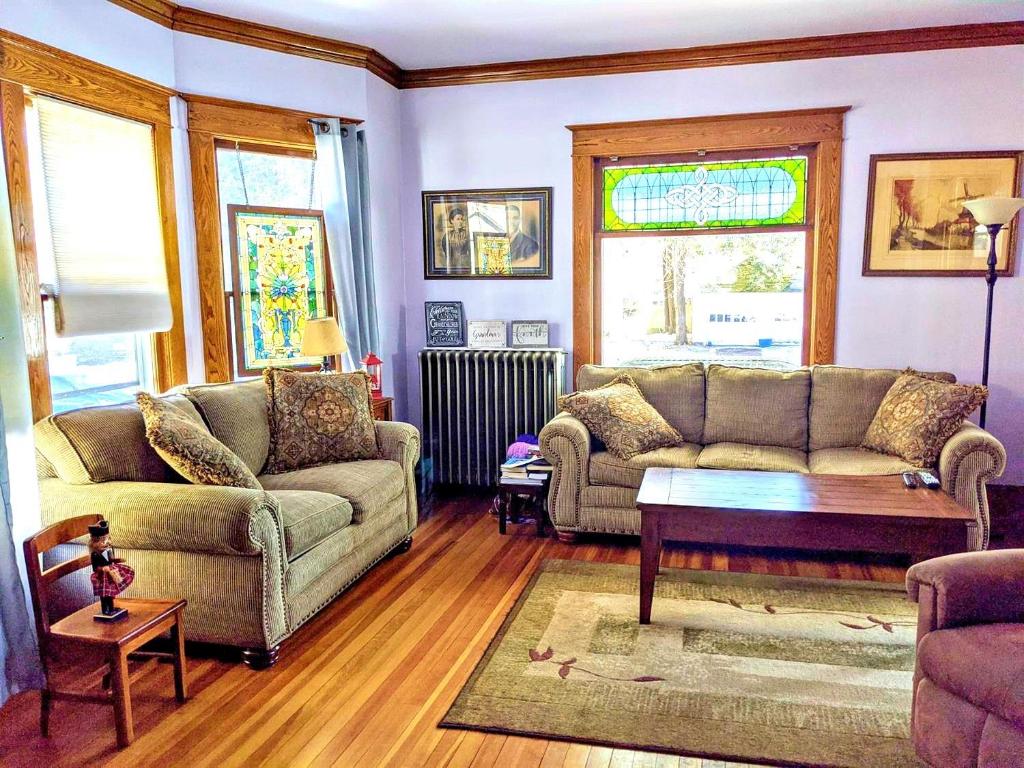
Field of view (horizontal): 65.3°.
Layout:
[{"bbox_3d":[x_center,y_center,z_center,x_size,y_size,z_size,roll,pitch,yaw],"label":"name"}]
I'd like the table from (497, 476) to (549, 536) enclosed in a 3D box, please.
[{"bbox_3d":[0.101,0.670,4.520,0.290,0.310,0.310,2,8,16],"label":"table"}]

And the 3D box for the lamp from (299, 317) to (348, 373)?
[{"bbox_3d":[-1.047,-0.146,4.501,0.250,0.440,0.250,1,8,15],"label":"lamp"}]

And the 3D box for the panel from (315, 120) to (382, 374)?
[{"bbox_3d":[-0.929,-0.348,4.673,0.360,2.270,0.130,-8,11,-43],"label":"panel"}]

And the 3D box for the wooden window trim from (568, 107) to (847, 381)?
[{"bbox_3d":[1.135,-0.740,4.819,1.630,1.680,0.110,1,8,15],"label":"wooden window trim"}]

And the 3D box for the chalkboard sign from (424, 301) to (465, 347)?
[{"bbox_3d":[-0.432,-0.385,5.184,0.255,0.293,0.025,2,0,16],"label":"chalkboard sign"}]

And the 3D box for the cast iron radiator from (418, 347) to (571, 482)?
[{"bbox_3d":[-0.128,0.257,5.138,0.920,0.965,0.230,2,8,16],"label":"cast iron radiator"}]

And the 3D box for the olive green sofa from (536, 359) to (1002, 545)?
[{"bbox_3d":[1.342,0.375,4.424,2.210,0.890,0.940,1,8,14],"label":"olive green sofa"}]

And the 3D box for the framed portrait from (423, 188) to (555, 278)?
[{"bbox_3d":[-0.170,-0.967,5.171,0.885,0.580,0.035,2,8,16],"label":"framed portrait"}]

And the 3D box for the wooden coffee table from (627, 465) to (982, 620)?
[{"bbox_3d":[1.154,0.690,3.338,1.210,0.510,0.640,1,8,14],"label":"wooden coffee table"}]

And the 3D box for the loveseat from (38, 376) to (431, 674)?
[{"bbox_3d":[-1.113,0.473,3.654,0.900,0.940,1.590,1,8,15],"label":"loveseat"}]

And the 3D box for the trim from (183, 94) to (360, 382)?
[{"bbox_3d":[-1.238,-0.661,4.445,1.040,1.680,0.110,-8,10,-43],"label":"trim"}]

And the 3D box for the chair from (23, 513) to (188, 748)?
[{"bbox_3d":[-1.284,0.770,2.553,0.350,0.635,0.320,1,8,15],"label":"chair"}]

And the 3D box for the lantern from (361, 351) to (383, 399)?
[{"bbox_3d":[-0.807,-0.042,4.659,0.110,0.275,0.110,-5,9,-28],"label":"lantern"}]

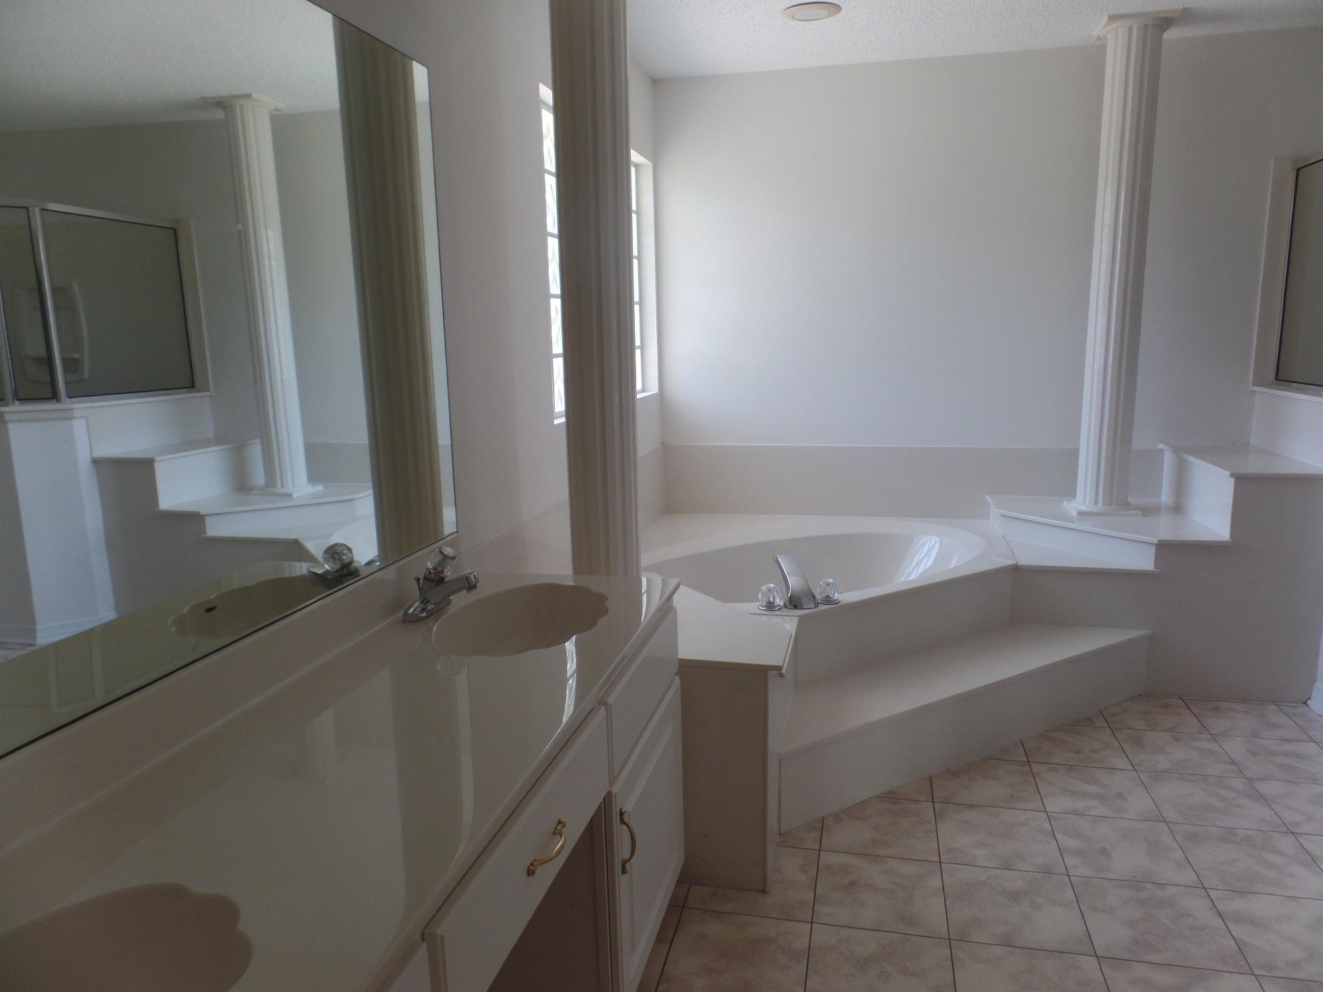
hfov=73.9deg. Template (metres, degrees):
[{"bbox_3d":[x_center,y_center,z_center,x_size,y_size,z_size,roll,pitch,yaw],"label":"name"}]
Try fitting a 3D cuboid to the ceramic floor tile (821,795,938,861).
[{"bbox_3d":[0.604,0.913,2.434,0.300,0.010,0.300,1,10,14],"label":"ceramic floor tile"}]

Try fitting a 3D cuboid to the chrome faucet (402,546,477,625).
[{"bbox_3d":[-0.450,0.180,1.853,0.138,0.136,0.150,1,10,14],"label":"chrome faucet"}]

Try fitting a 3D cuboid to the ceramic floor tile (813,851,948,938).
[{"bbox_3d":[0.533,0.965,2.144,0.300,0.010,0.300,1,10,14],"label":"ceramic floor tile"}]

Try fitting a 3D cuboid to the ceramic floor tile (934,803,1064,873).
[{"bbox_3d":[0.899,0.916,2.362,0.300,0.010,0.300,1,10,14],"label":"ceramic floor tile"}]

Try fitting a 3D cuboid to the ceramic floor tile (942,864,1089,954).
[{"bbox_3d":[0.827,0.969,2.072,0.300,0.010,0.300,1,10,14],"label":"ceramic floor tile"}]

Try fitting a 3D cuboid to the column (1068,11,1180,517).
[{"bbox_3d":[1.794,-0.852,3.447,0.250,1.859,0.245,1,10,14],"label":"column"}]

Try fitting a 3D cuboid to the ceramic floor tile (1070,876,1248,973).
[{"bbox_3d":[1.121,0.972,2.000,0.300,0.010,0.300,1,10,14],"label":"ceramic floor tile"}]

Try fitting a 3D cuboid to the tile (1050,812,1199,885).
[{"bbox_3d":[1.193,0.920,2.290,0.300,0.010,0.300,1,10,14],"label":"tile"}]

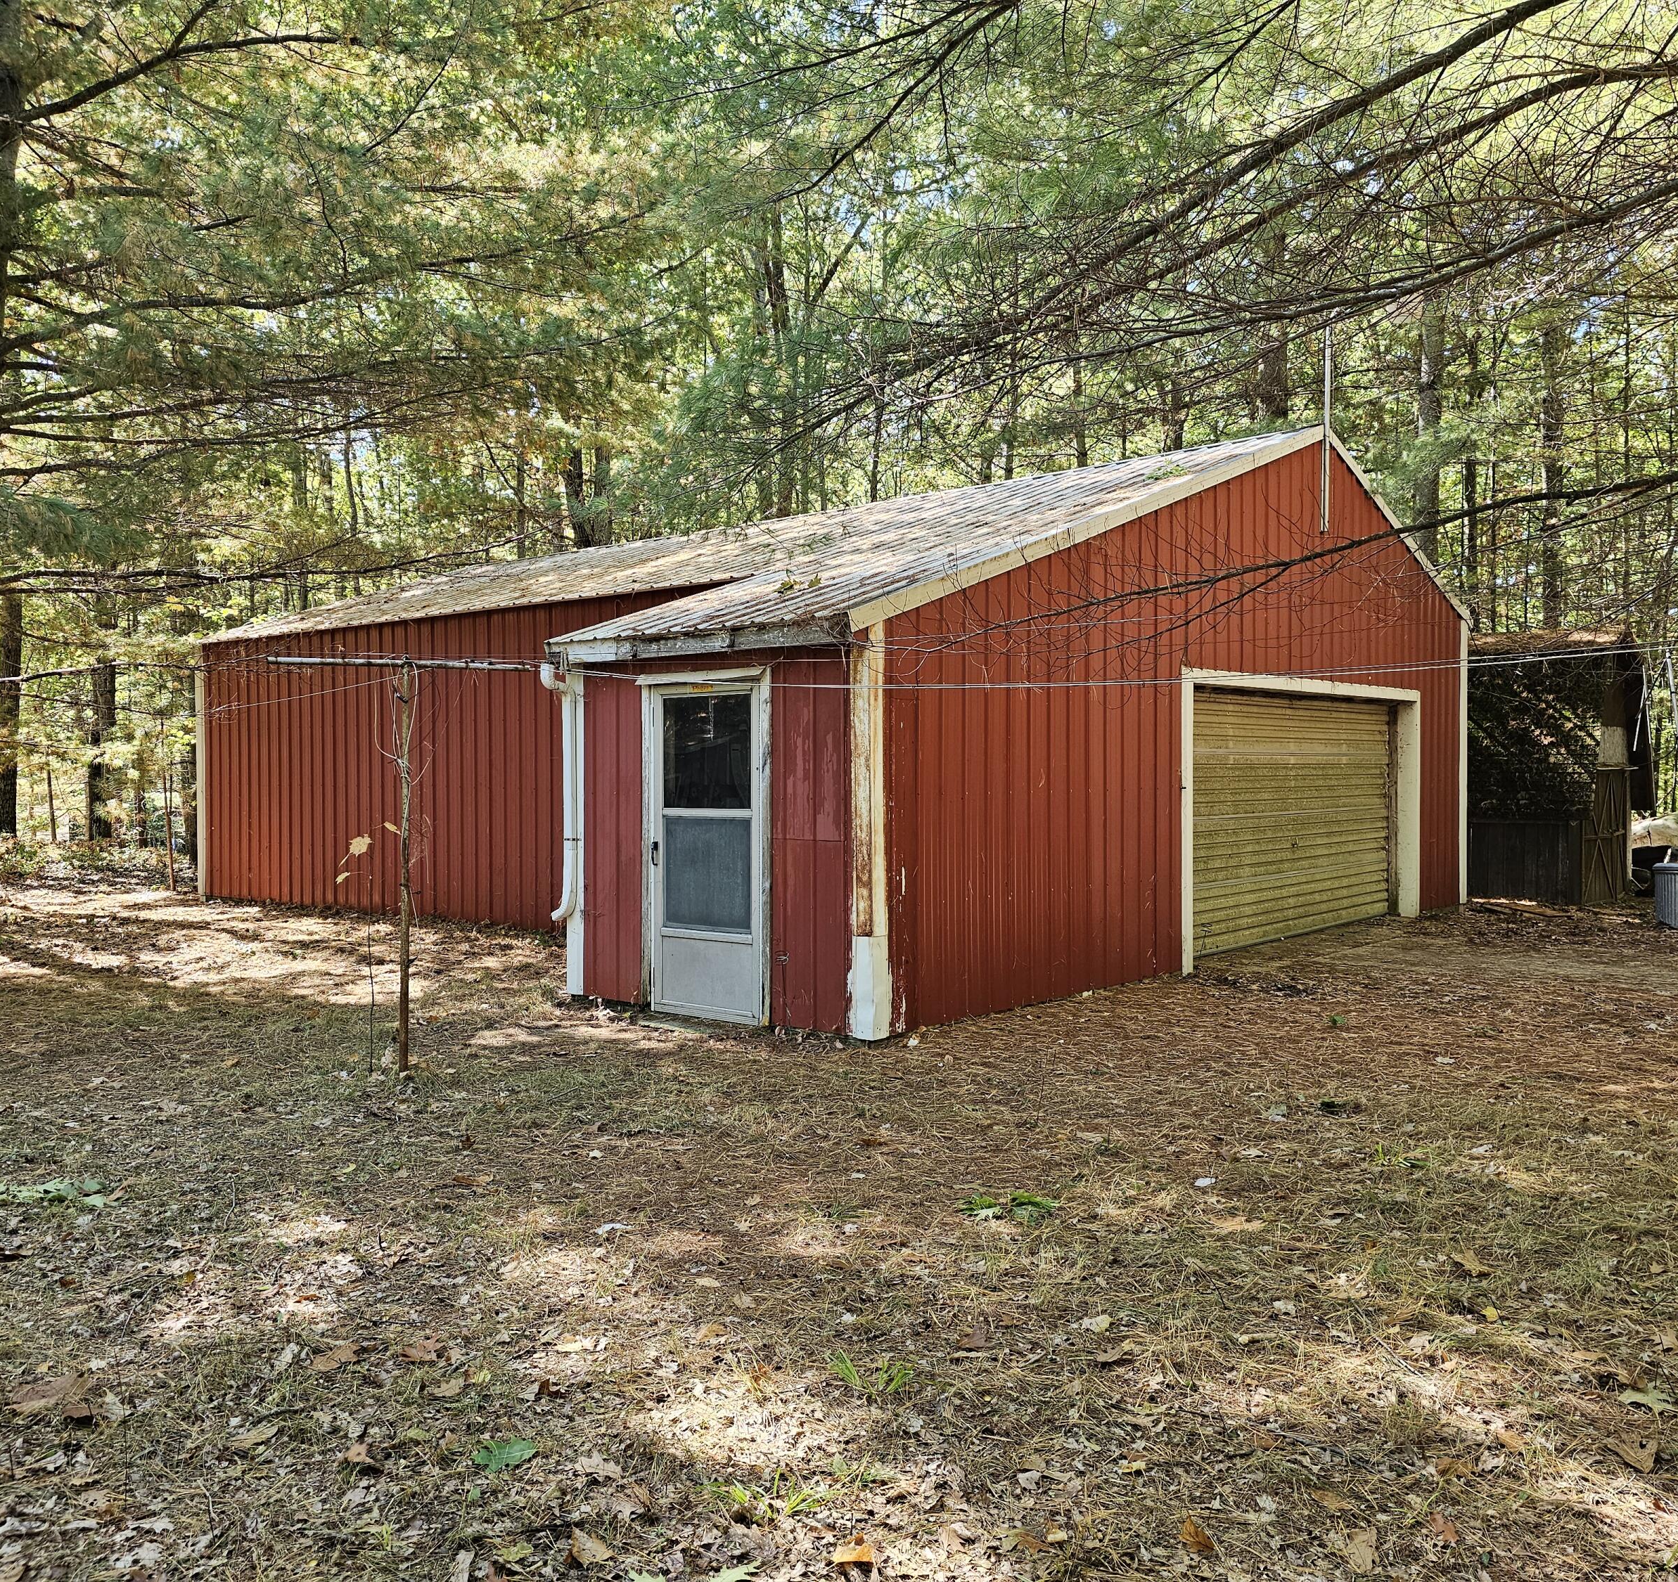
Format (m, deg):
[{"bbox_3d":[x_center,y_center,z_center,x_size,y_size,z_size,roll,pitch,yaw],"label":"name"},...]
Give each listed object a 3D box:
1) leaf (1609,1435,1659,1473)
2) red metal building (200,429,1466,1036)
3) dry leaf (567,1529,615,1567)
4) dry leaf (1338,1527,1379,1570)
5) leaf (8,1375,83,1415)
[{"bbox_3d":[1.688,1.411,2.981,0.090,0.030,0.125,0,1,36],"label":"leaf"},{"bbox_3d":[-1.234,-0.991,15.274,12.591,4.424,10.511,1,1,40],"label":"red metal building"},{"bbox_3d":[-0.467,1.427,2.640,0.075,0.025,0.110,-1,1,-38],"label":"dry leaf"},{"bbox_3d":[0.974,1.423,2.634,0.065,0.022,0.115,0,1,14],"label":"dry leaf"},{"bbox_3d":[-1.861,1.416,3.286,0.115,0.035,0.180,0,1,-6],"label":"leaf"}]

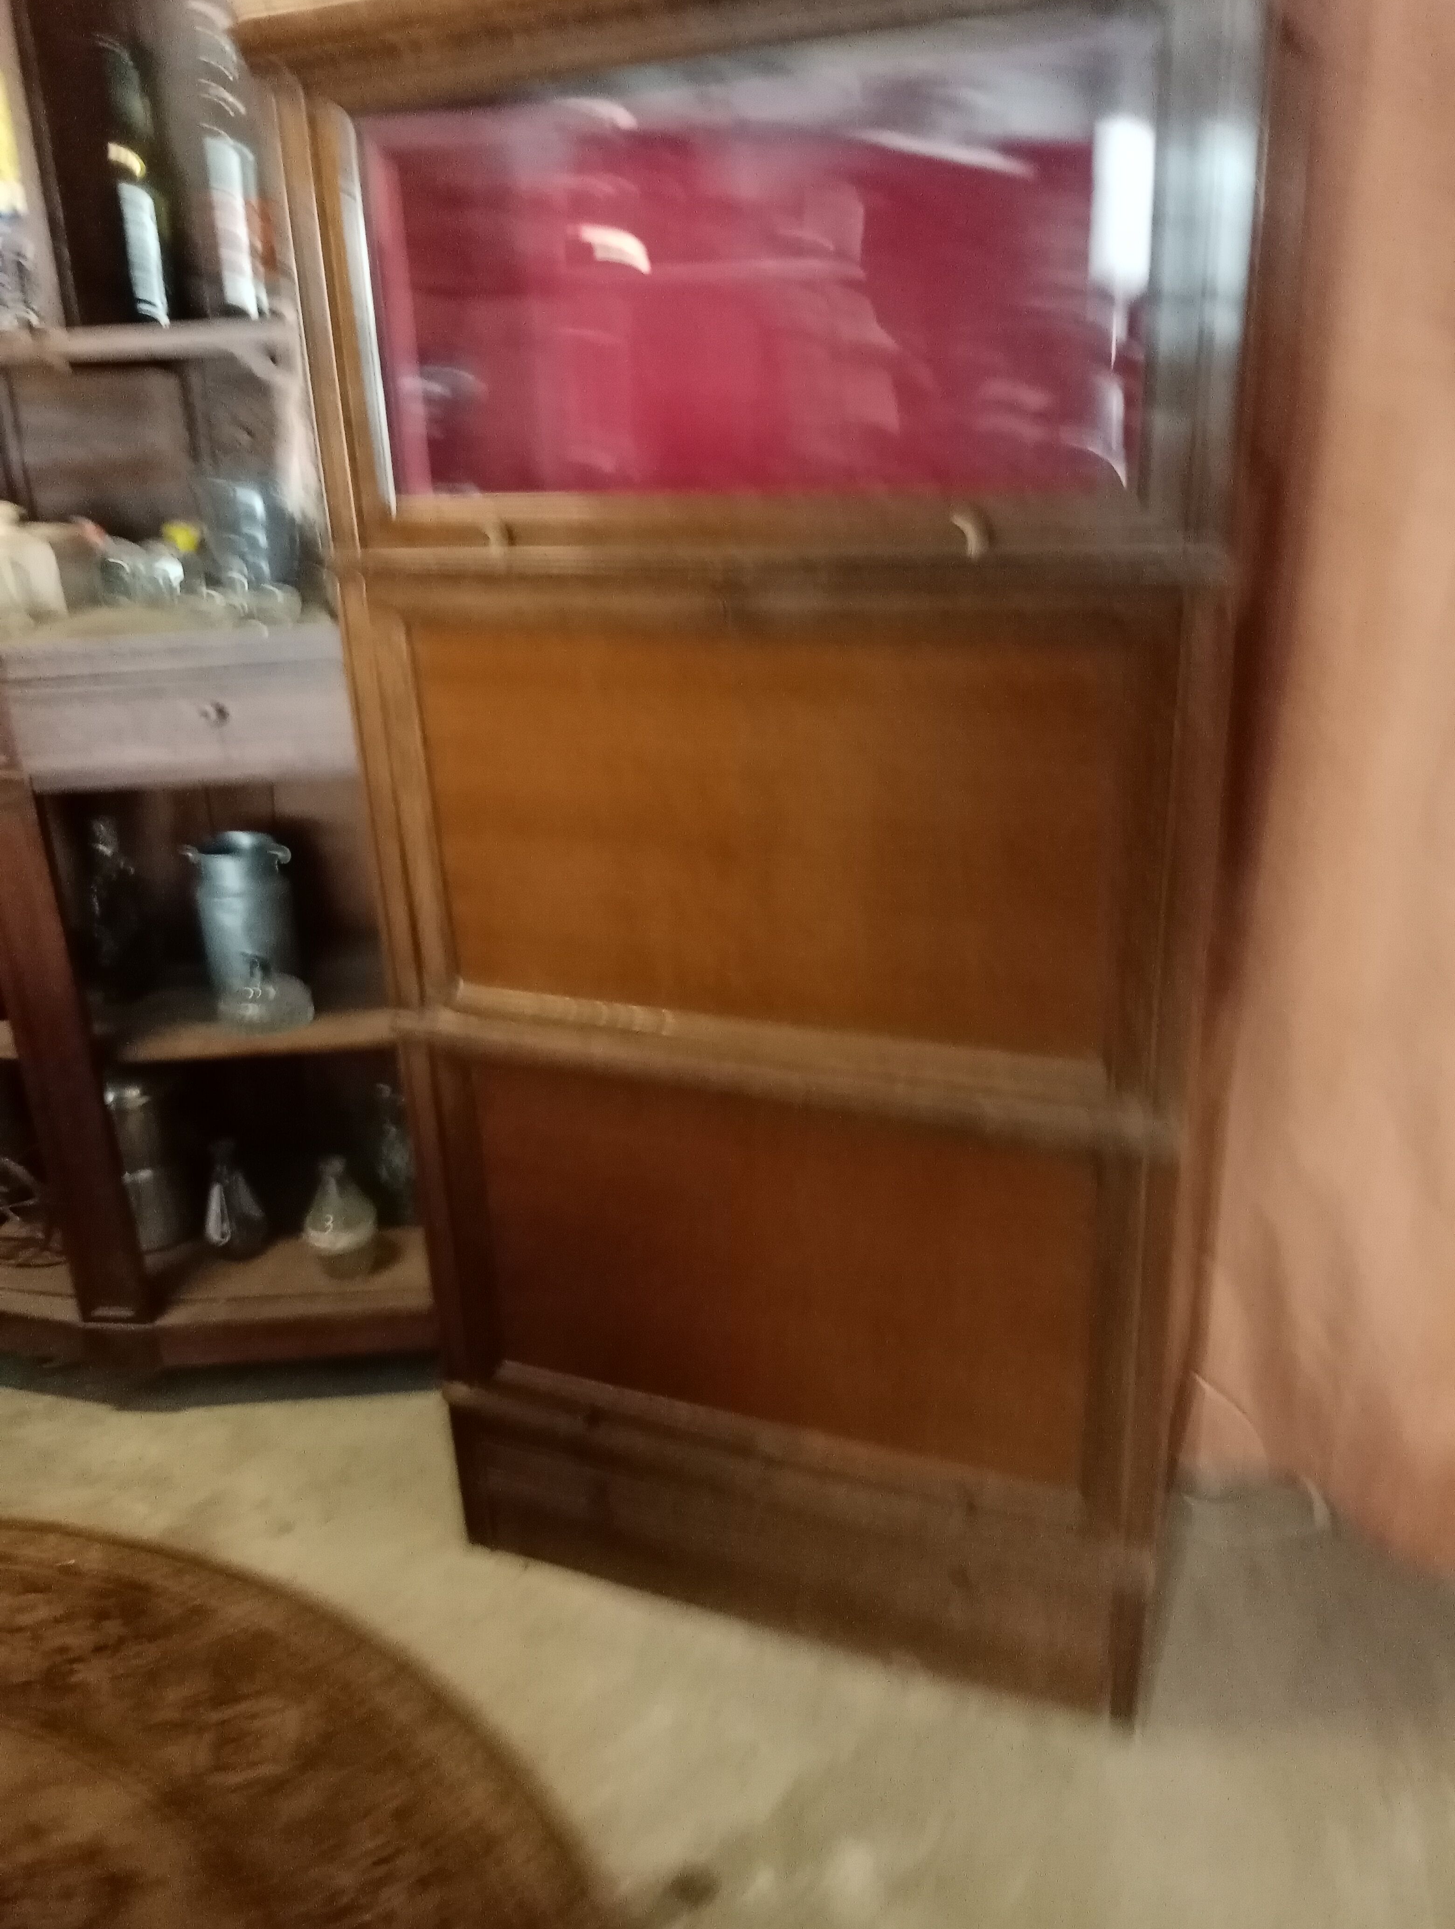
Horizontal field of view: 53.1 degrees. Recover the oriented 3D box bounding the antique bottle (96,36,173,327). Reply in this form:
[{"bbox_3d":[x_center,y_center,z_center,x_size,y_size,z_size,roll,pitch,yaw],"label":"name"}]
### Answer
[{"bbox_3d":[-0.736,-0.963,1.790,0.066,0.317,0.066,-3,20,-3],"label":"antique bottle"}]

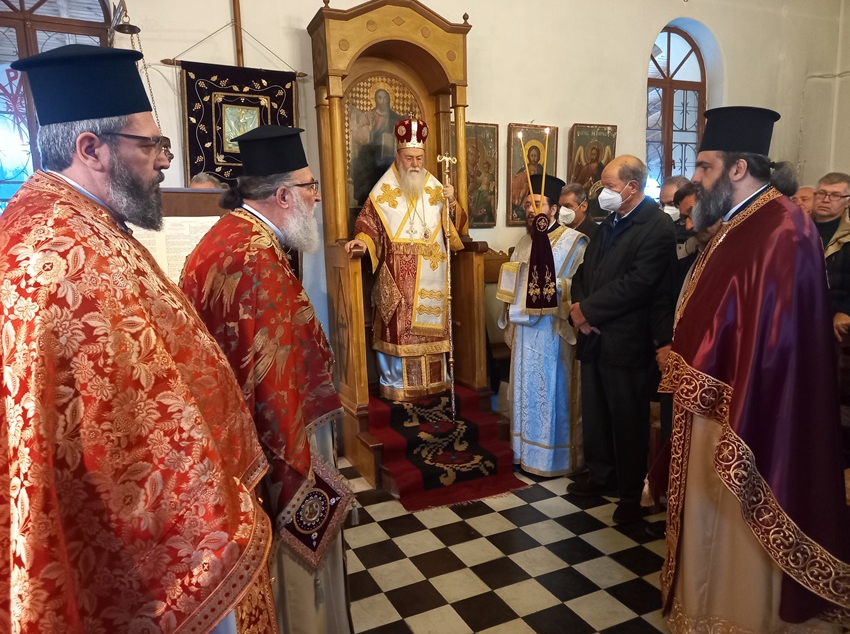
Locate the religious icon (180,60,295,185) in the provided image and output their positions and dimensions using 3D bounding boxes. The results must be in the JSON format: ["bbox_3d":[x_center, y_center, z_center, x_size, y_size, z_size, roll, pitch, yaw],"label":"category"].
[{"bbox_3d":[-1.122,-1.160,3.818,0.685,0.742,0.030,-5,8,-25],"label":"religious icon"}]

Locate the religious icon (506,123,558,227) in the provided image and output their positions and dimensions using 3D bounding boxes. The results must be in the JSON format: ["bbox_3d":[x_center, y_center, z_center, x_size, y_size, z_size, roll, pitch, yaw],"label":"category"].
[{"bbox_3d":[0.835,-1.085,4.760,0.444,0.763,0.035,-5,12,-25],"label":"religious icon"}]

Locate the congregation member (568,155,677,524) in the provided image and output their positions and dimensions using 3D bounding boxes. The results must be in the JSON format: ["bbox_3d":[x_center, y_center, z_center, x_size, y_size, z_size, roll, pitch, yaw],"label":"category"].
[{"bbox_3d":[1.006,0.099,3.190,0.440,1.785,0.530,-5,8,-25],"label":"congregation member"}]

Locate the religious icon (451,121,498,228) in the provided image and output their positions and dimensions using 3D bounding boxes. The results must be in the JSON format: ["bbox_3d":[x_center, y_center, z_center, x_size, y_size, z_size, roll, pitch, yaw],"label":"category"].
[{"bbox_3d":[0.351,-1.034,4.534,0.419,0.752,0.035,-5,12,-25],"label":"religious icon"}]

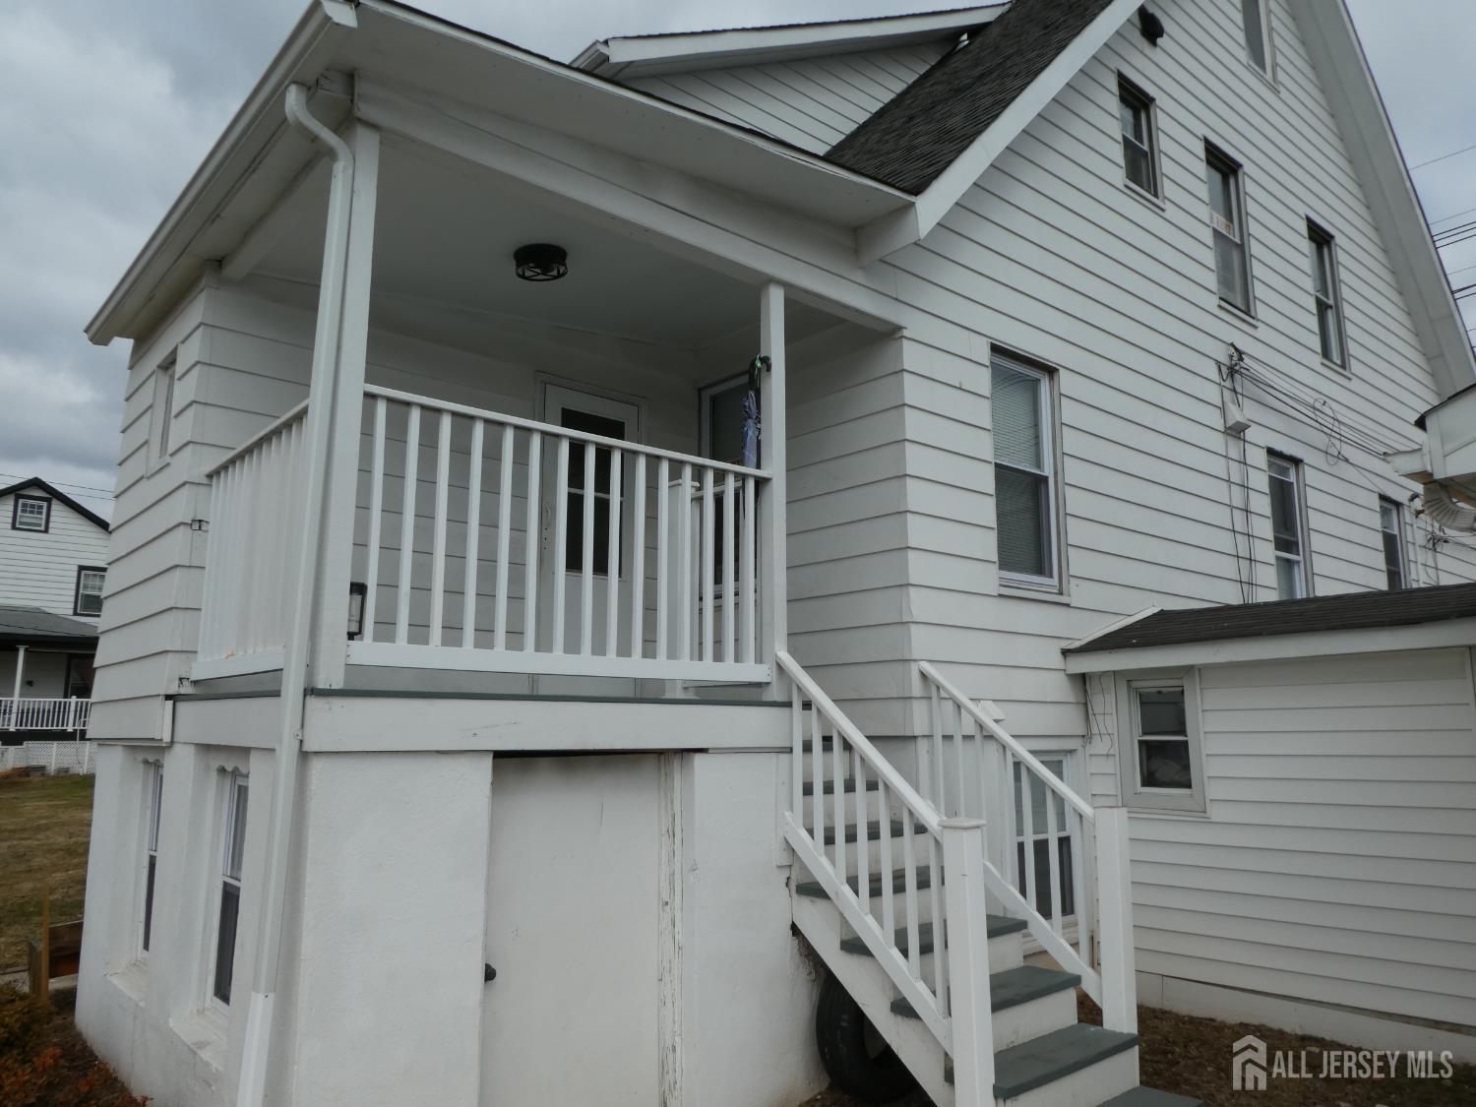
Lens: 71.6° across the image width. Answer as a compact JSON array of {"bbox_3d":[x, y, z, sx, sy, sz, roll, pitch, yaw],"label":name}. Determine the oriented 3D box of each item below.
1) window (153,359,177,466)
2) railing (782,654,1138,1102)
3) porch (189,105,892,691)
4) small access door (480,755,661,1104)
[{"bbox_3d":[-3.082,-0.756,5.564,0.098,0.665,0.490,9,-13,-41],"label":"window"},{"bbox_3d":[0.992,1.388,4.667,1.208,1.883,1.068,9,-13,-41],"label":"railing"},{"bbox_3d":[-0.846,-0.385,5.278,3.143,2.334,1.925,9,-13,-41],"label":"porch"},{"bbox_3d":[-0.656,1.563,4.015,0.847,1.516,0.056,9,-13,-41],"label":"small access door"}]

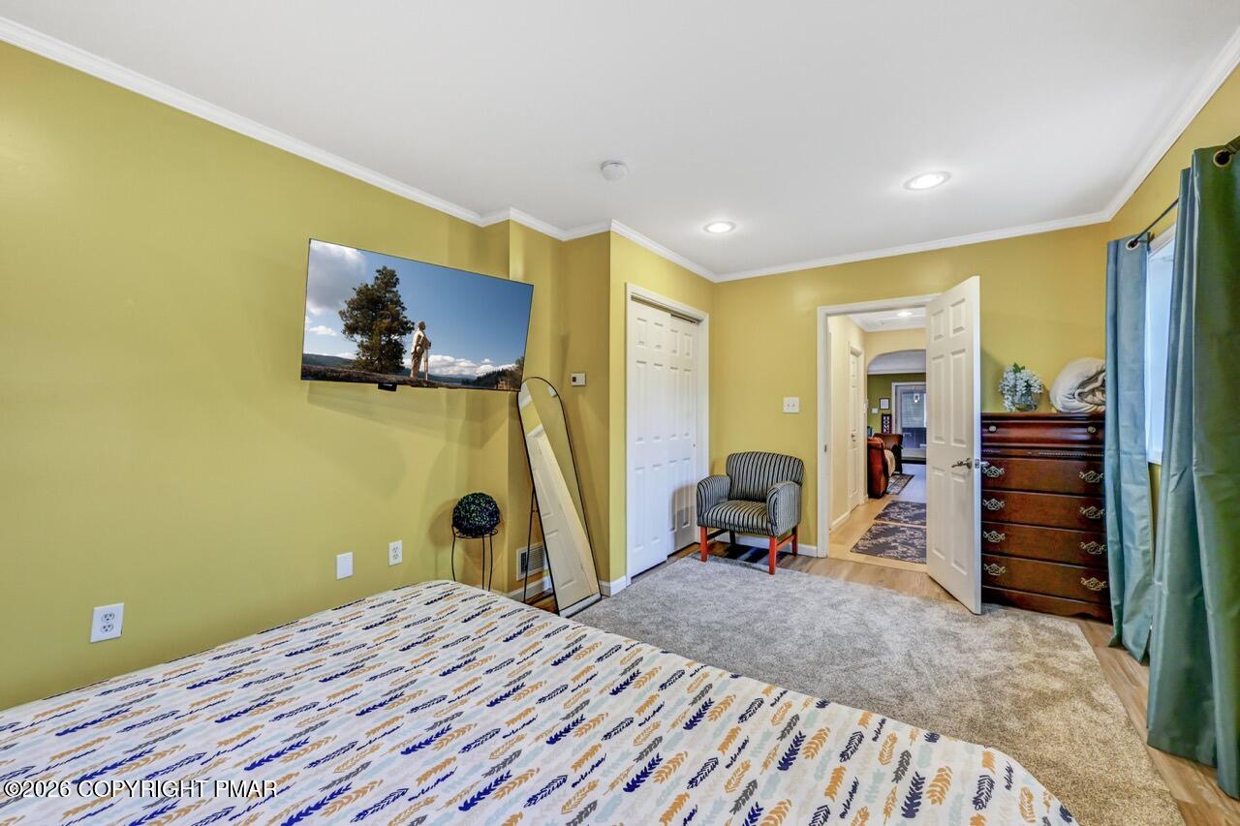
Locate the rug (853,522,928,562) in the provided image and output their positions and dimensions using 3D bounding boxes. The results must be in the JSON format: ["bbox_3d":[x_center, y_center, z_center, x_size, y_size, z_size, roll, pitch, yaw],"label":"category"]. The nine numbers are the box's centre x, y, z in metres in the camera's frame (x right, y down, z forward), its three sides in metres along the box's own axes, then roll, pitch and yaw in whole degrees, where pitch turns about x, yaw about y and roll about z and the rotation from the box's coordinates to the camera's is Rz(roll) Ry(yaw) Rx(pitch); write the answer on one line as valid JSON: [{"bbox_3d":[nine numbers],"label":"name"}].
[{"bbox_3d":[2.641,1.194,4.528,0.630,0.010,1.390,0,0,35],"label":"rug"}]

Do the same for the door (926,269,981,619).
[{"bbox_3d":[2.228,0.188,3.236,0.038,2.010,0.765,0,0,15],"label":"door"}]

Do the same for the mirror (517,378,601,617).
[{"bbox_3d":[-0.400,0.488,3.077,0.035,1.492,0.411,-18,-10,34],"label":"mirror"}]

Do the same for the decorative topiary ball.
[{"bbox_3d":[-0.865,0.612,2.900,0.280,0.275,0.280,0,0,0],"label":"decorative topiary ball"}]

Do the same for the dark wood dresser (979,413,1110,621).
[{"bbox_3d":[2.656,0.608,3.079,0.670,1.196,0.422,0,0,35],"label":"dark wood dresser"}]

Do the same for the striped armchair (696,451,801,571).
[{"bbox_3d":[1.076,0.773,4.003,0.680,0.855,0.690,0,0,35],"label":"striped armchair"}]

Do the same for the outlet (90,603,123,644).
[{"bbox_3d":[-1.881,0.773,1.771,0.008,0.122,0.076,0,0,35],"label":"outlet"}]

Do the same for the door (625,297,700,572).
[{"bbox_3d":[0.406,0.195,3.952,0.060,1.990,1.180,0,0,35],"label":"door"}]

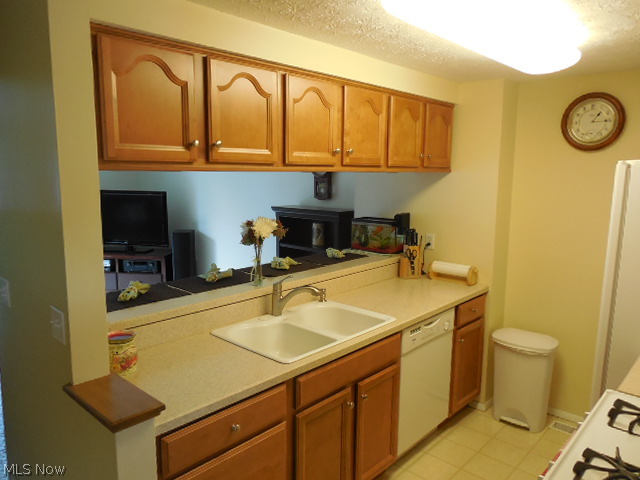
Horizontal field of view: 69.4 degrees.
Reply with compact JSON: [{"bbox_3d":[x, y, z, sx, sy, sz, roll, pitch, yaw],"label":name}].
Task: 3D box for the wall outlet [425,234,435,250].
[{"bbox_3d":[0.844,0.011,3.547,0.073,0.116,0.008,8,11,43],"label":"wall outlet"}]

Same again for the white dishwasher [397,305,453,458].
[{"bbox_3d":[0.428,0.824,2.937,0.600,0.800,0.600,8,11,43],"label":"white dishwasher"}]

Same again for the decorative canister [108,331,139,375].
[{"bbox_3d":[-0.777,0.445,1.810,0.127,0.152,0.127,8,11,43],"label":"decorative canister"}]

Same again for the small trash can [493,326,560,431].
[{"bbox_3d":[1.424,0.966,3.239,0.410,0.597,0.317,8,11,43],"label":"small trash can"}]

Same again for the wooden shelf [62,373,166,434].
[{"bbox_3d":[-0.675,0.517,1.505,0.377,0.028,0.163,8,11,43],"label":"wooden shelf"}]

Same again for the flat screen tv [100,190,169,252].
[{"bbox_3d":[-2.257,-0.234,5.562,0.990,0.700,0.180,2,9,14],"label":"flat screen tv"}]

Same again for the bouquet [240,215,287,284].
[{"bbox_3d":[-0.321,0.058,2.582,0.230,0.390,0.250,0,8,0],"label":"bouquet"}]

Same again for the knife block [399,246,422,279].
[{"bbox_3d":[0.707,0.171,3.586,0.121,0.225,0.121,-3,9,-19],"label":"knife block"}]

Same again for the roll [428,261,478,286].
[{"bbox_3d":[0.952,0.245,3.324,0.330,0.135,0.125,8,11,43],"label":"roll"}]

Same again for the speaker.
[{"bbox_3d":[-1.671,0.381,5.739,0.206,0.998,0.281,-1,8,-6],"label":"speaker"}]

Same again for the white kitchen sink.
[{"bbox_3d":[-0.063,0.535,2.454,0.558,0.196,0.839,8,11,43],"label":"white kitchen sink"}]

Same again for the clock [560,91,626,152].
[{"bbox_3d":[1.710,-0.741,2.895,0.360,0.360,0.050,8,11,43],"label":"clock"}]

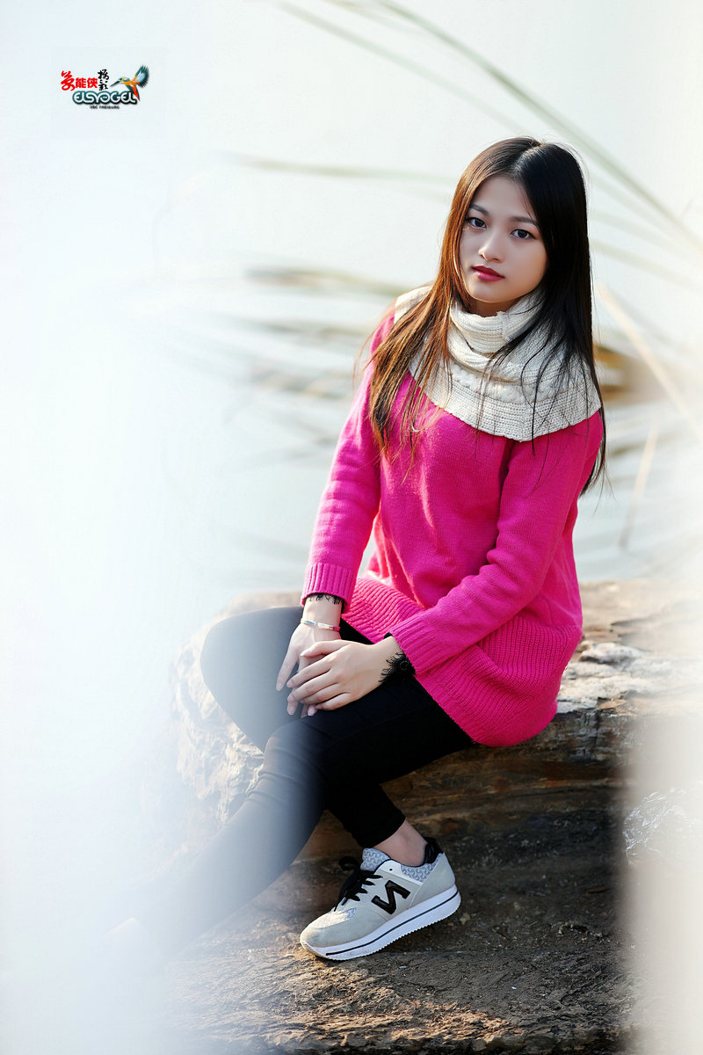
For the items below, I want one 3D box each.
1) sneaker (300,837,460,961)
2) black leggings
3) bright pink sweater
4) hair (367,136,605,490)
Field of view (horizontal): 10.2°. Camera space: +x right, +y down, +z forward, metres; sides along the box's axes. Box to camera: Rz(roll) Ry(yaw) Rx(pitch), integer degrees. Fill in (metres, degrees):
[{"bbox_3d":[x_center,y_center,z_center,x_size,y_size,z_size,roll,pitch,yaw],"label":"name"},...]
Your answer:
[{"bbox_3d":[0.039,0.490,5.220,0.245,0.115,0.092,-17,16,-27],"label":"sneaker"},{"bbox_3d":[-0.007,0.314,5.180,0.600,0.450,0.370,-7,12,-39],"label":"black leggings"},{"bbox_3d":[0.140,0.006,5.300,0.400,0.530,0.340,7,12,39],"label":"bright pink sweater"},{"bbox_3d":[0.183,-0.284,5.300,0.290,0.455,0.250,4,10,22],"label":"hair"}]

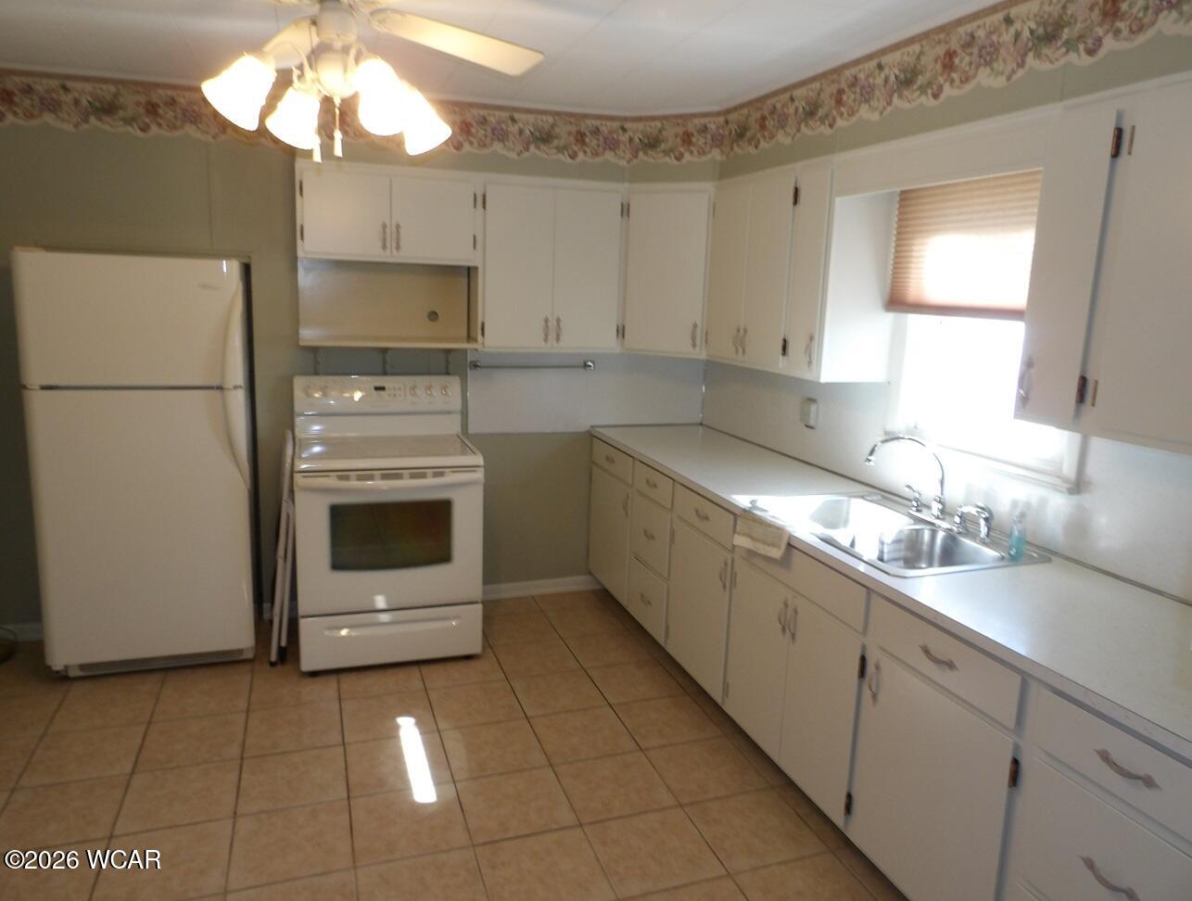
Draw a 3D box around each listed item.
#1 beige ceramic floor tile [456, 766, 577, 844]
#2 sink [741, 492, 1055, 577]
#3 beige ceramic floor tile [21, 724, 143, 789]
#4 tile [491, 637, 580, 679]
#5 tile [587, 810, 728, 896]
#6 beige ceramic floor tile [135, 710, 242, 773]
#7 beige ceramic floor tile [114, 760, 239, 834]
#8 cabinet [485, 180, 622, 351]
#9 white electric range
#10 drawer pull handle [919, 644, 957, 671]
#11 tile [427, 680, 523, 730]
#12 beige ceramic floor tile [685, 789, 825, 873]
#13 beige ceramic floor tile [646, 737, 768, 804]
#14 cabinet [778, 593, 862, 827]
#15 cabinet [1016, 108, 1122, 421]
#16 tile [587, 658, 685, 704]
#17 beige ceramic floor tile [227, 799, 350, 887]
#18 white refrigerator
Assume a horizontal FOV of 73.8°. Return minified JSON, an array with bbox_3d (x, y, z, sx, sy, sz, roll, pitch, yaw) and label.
[{"bbox_3d":[-0.252,1.112,2.506,0.323,0.010,0.323,-2,11,-19],"label":"beige ceramic floor tile"},{"bbox_3d":[0.883,0.329,2.480,0.531,0.190,0.815,-2,11,-19],"label":"sink"},{"bbox_3d":[-1.742,1.043,2.715,0.330,0.010,0.330,-2,11,-19],"label":"beige ceramic floor tile"},{"bbox_3d":[-0.264,0.923,3.532,0.323,0.010,0.323,-2,11,-19],"label":"tile"},{"bbox_3d":[0.171,1.188,2.360,0.332,0.012,0.332,-2,11,-19],"label":"tile"},{"bbox_3d":[-1.425,1.034,2.827,0.330,0.010,0.330,-2,11,-19],"label":"beige ceramic floor tile"},{"bbox_3d":[-1.315,1.096,2.520,0.330,0.010,0.330,-2,11,-19],"label":"beige ceramic floor tile"},{"bbox_3d":[-0.241,-0.887,3.881,0.692,0.779,0.306,-2,11,-19],"label":"cabinet"},{"bbox_3d":[-0.951,0.296,3.629,0.760,1.214,0.700,-1,11,-18],"label":"white electric range"},{"bbox_3d":[0.821,0.505,1.928,0.028,0.023,0.120,-2,11,-19],"label":"drawer pull handle"},{"bbox_3d":[-0.480,1.015,3.186,0.332,0.012,0.332,-2,11,-19],"label":"tile"},{"bbox_3d":[0.489,1.179,2.472,0.332,0.012,0.332,-2,11,-19],"label":"beige ceramic floor tile"},{"bbox_3d":[0.371,1.093,2.721,0.323,0.010,0.323,-2,11,-19],"label":"beige ceramic floor tile"},{"bbox_3d":[0.948,0.738,2.460,0.611,0.568,0.370,-2,11,-19],"label":"cabinet"},{"bbox_3d":[1.282,-0.455,1.984,0.300,0.770,0.200,-1,11,-18],"label":"cabinet"},{"bbox_3d":[0.160,0.978,3.341,0.328,0.010,0.321,-2,11,-19],"label":"tile"},{"bbox_3d":[-0.876,1.131,2.290,0.323,0.010,0.323,-2,11,-19],"label":"beige ceramic floor tile"},{"bbox_3d":[-1.884,0.033,3.430,0.750,1.660,0.720,-2,11,-19],"label":"white refrigerator"}]

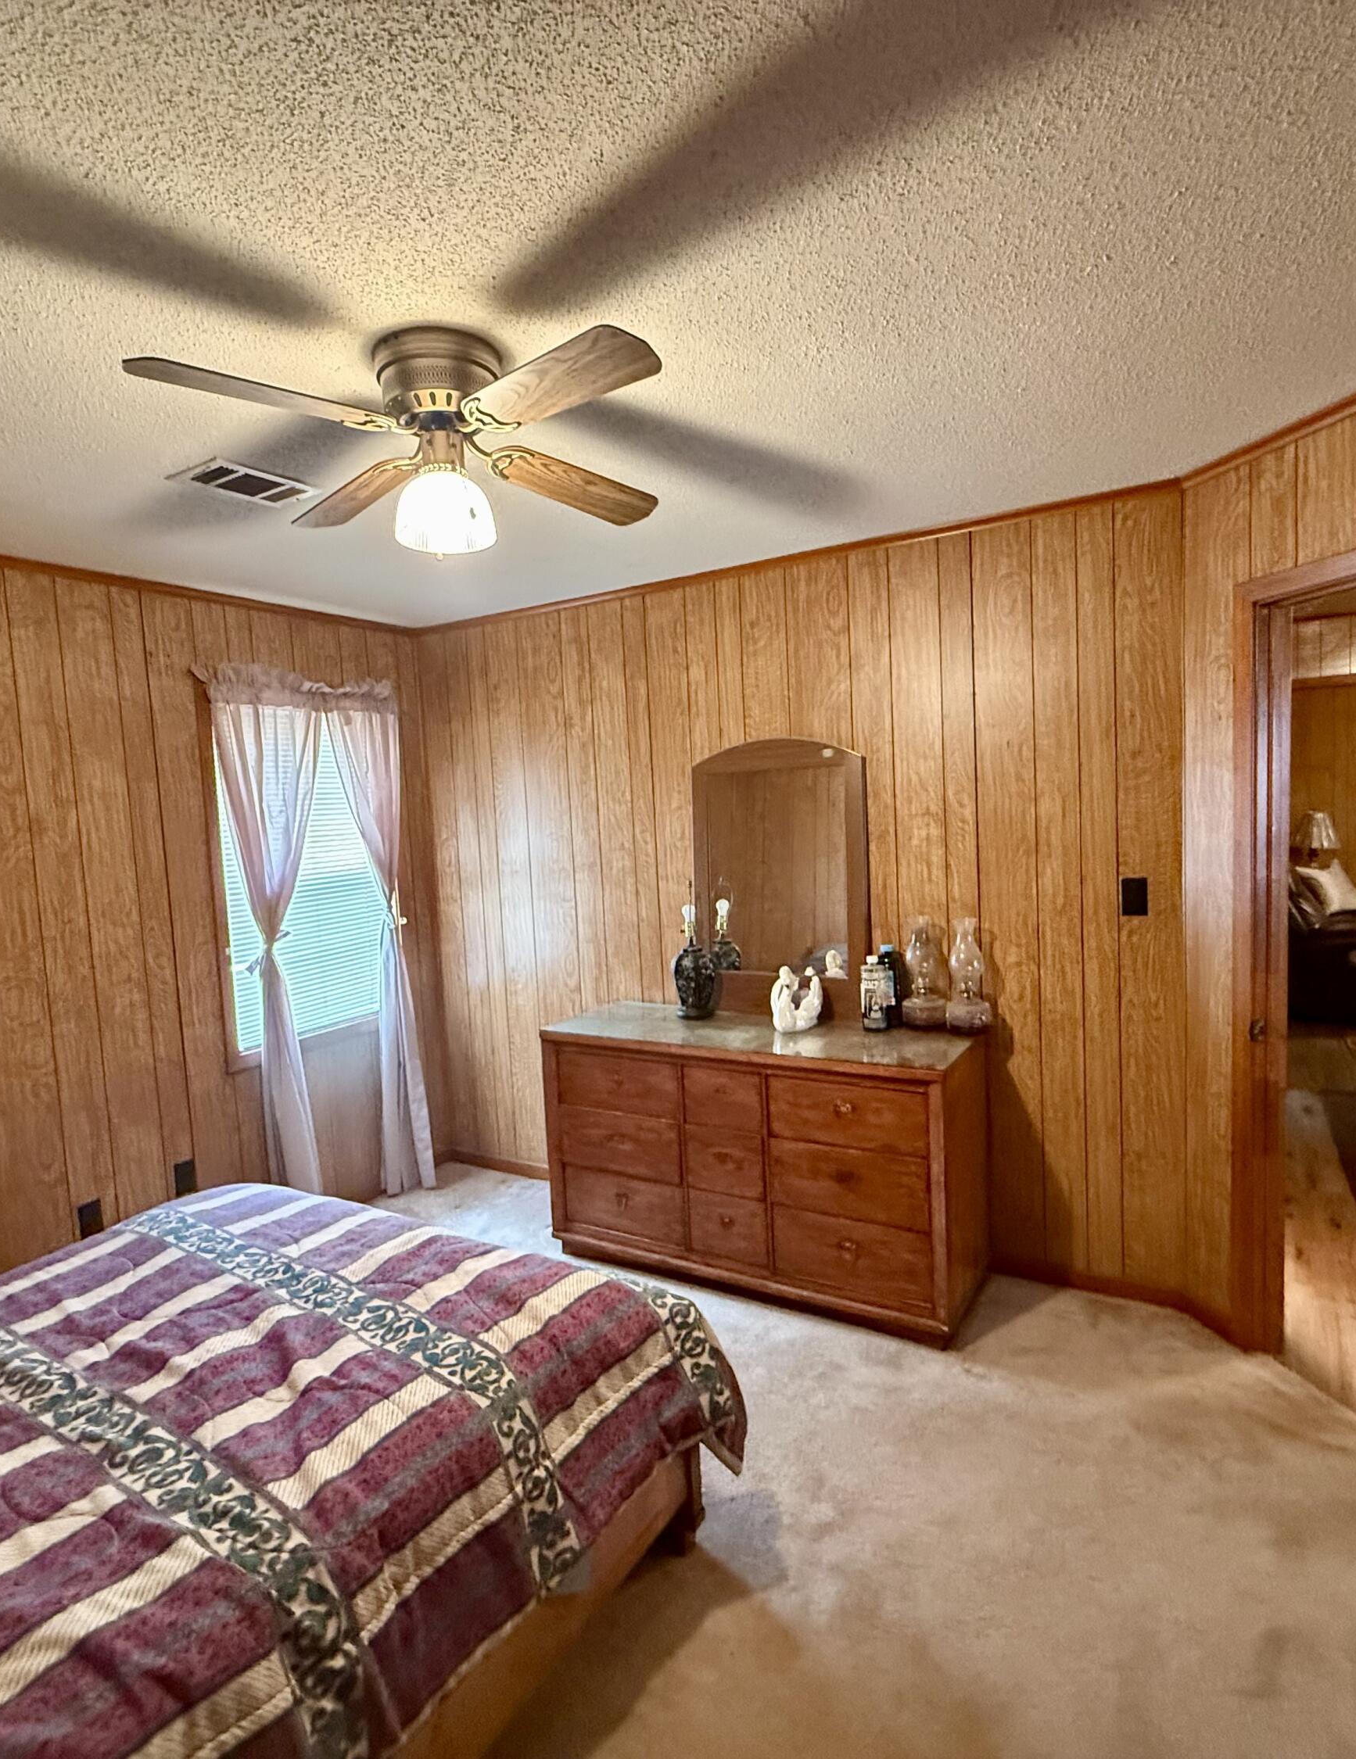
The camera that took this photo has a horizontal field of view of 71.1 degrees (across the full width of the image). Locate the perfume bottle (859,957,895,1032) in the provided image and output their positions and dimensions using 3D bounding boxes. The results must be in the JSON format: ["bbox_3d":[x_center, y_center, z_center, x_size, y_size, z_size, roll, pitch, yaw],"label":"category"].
[{"bbox_3d":[0.648,0.376,3.137,0.090,0.240,0.080,-1,5,19],"label":"perfume bottle"}]

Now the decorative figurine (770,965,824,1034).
[{"bbox_3d":[0.398,0.400,3.196,0.170,0.208,0.125,-1,5,19],"label":"decorative figurine"}]

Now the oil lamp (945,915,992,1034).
[{"bbox_3d":[0.928,0.306,3.037,0.143,0.366,0.143,0,5,31],"label":"oil lamp"}]

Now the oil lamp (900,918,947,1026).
[{"bbox_3d":[0.806,0.307,3.129,0.144,0.362,0.144,0,5,31],"label":"oil lamp"}]

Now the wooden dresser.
[{"bbox_3d":[0.280,0.921,3.234,1.410,0.825,0.505,0,5,31],"label":"wooden dresser"}]

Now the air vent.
[{"bbox_3d":[-1.064,-0.967,2.347,0.207,0.015,0.295,0,5,31],"label":"air vent"}]

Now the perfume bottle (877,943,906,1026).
[{"bbox_3d":[0.703,0.355,3.190,0.088,0.268,0.078,-1,5,22],"label":"perfume bottle"}]

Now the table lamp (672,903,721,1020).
[{"bbox_3d":[0.068,0.295,3.453,0.157,0.410,0.157,-3,5,0],"label":"table lamp"}]

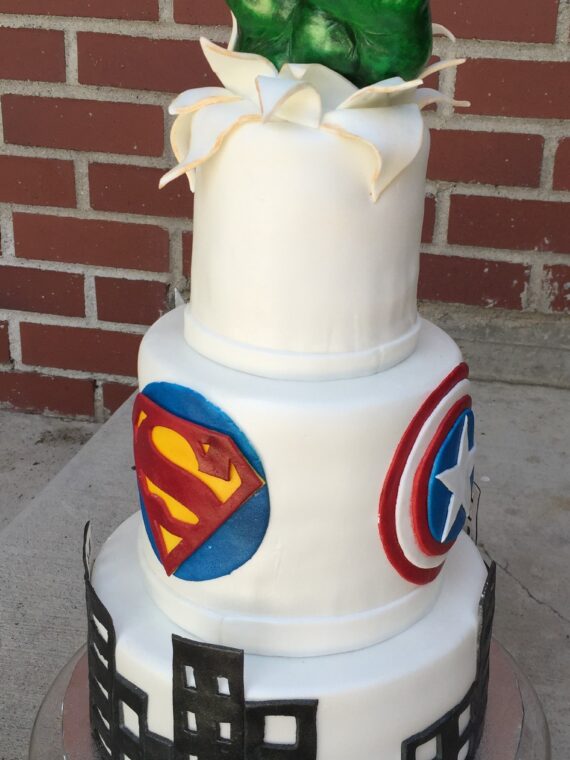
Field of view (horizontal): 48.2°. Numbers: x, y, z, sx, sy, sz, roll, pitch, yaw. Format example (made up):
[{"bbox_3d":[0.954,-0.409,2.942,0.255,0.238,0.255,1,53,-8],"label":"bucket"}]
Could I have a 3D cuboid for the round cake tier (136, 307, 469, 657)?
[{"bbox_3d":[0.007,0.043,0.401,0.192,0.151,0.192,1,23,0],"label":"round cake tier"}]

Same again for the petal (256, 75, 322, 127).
[{"bbox_3d":[0.003,-0.123,0.277,0.026,0.021,0.019,5,23,8],"label":"petal"}]

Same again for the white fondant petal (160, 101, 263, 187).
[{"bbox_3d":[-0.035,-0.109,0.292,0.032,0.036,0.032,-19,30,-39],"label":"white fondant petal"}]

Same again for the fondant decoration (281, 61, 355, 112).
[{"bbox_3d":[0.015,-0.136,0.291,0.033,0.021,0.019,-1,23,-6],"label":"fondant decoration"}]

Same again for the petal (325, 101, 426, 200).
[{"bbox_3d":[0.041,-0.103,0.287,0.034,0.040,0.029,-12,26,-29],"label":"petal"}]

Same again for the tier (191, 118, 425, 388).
[{"bbox_3d":[0.010,-0.080,0.349,0.132,0.116,0.132,1,23,0],"label":"tier"}]

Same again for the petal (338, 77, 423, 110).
[{"bbox_3d":[0.046,-0.136,0.302,0.036,0.015,0.022,15,26,29],"label":"petal"}]

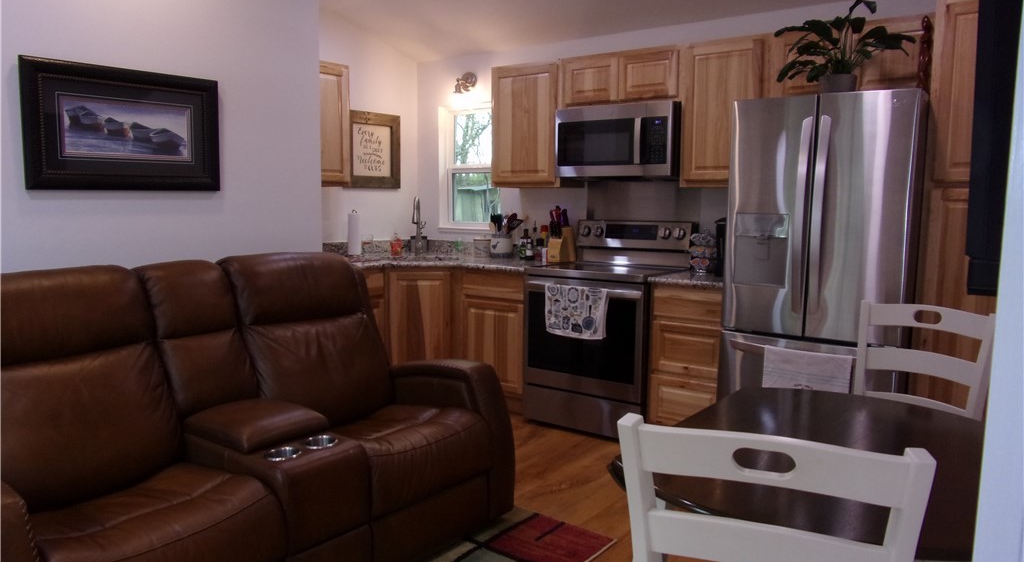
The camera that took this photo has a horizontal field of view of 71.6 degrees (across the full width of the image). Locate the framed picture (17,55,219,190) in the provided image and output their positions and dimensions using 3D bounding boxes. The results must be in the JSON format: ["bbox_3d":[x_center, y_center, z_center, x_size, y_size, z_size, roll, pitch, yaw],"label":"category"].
[{"bbox_3d":[-1.524,-0.598,2.829,0.035,0.471,0.759,5,9,35],"label":"framed picture"}]

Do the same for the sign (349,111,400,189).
[{"bbox_3d":[-1.005,-0.937,5.115,0.025,0.535,0.557,5,9,35],"label":"sign"}]

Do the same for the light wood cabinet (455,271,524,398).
[{"bbox_3d":[0.062,0.335,4.537,0.500,0.835,0.630,5,8,34],"label":"light wood cabinet"}]

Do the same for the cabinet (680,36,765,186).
[{"bbox_3d":[1.171,-0.884,3.809,0.437,0.750,0.325,5,8,34],"label":"cabinet"}]

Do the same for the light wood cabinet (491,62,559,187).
[{"bbox_3d":[0.162,-0.967,4.504,0.502,0.750,0.325,5,8,34],"label":"light wood cabinet"}]

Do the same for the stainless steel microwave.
[{"bbox_3d":[0.679,-0.826,4.264,0.754,0.401,0.405,5,9,35],"label":"stainless steel microwave"}]

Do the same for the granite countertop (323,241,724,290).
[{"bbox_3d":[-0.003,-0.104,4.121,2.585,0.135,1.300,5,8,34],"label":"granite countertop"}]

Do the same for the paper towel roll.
[{"bbox_3d":[-1.086,-0.327,4.880,0.100,0.305,0.100,0,7,0],"label":"paper towel roll"}]

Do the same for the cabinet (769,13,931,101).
[{"bbox_3d":[1.661,-1.027,3.450,0.755,0.380,0.325,5,8,34],"label":"cabinet"}]

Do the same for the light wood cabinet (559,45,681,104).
[{"bbox_3d":[0.680,-1.143,4.121,0.759,0.310,0.325,5,8,34],"label":"light wood cabinet"}]

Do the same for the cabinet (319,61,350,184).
[{"bbox_3d":[-1.353,-0.966,4.363,0.323,0.758,0.654,5,9,35],"label":"cabinet"}]

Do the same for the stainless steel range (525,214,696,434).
[{"bbox_3d":[0.576,0.247,4.255,0.759,1.185,0.725,5,9,35],"label":"stainless steel range"}]

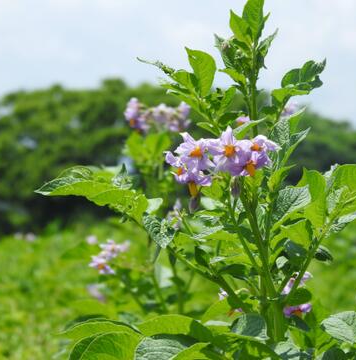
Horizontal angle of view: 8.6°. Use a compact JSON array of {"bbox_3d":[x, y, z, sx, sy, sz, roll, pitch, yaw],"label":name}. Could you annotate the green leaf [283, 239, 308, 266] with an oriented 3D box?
[{"bbox_3d":[0.080,0.050,1.600,0.016,0.018,0.014,0,-1,18],"label":"green leaf"}]

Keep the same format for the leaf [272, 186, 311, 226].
[{"bbox_3d":[0.077,0.018,1.590,0.027,0.027,0.018,0,-1,12],"label":"leaf"}]

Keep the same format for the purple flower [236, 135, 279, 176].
[{"bbox_3d":[0.058,-0.018,1.720,0.028,0.028,0.018,0,14,-21],"label":"purple flower"}]

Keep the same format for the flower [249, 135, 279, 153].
[{"bbox_3d":[0.058,-0.025,1.650,0.025,0.017,0.021,0,-1,14],"label":"flower"}]

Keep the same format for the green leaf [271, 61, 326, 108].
[{"bbox_3d":[0.093,-0.073,1.800,0.041,0.036,0.024,0,-1,0],"label":"green leaf"}]

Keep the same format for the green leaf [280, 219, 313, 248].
[{"bbox_3d":[0.080,0.036,1.600,0.022,0.021,0.016,0,-1,12],"label":"green leaf"}]

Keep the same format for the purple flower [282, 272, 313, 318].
[{"bbox_3d":[0.094,0.091,1.860,0.024,0.036,0.022,0,-1,-6],"label":"purple flower"}]

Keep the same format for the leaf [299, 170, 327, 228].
[{"bbox_3d":[0.091,0.013,1.600,0.020,0.041,0.018,0,-1,24],"label":"leaf"}]

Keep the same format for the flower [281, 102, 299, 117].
[{"bbox_3d":[0.099,-0.063,2.100,0.018,0.015,0.016,0,-1,0],"label":"flower"}]

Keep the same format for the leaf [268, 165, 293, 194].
[{"bbox_3d":[0.078,-0.001,1.770,0.007,0.025,0.013,43,-6,-32],"label":"leaf"}]

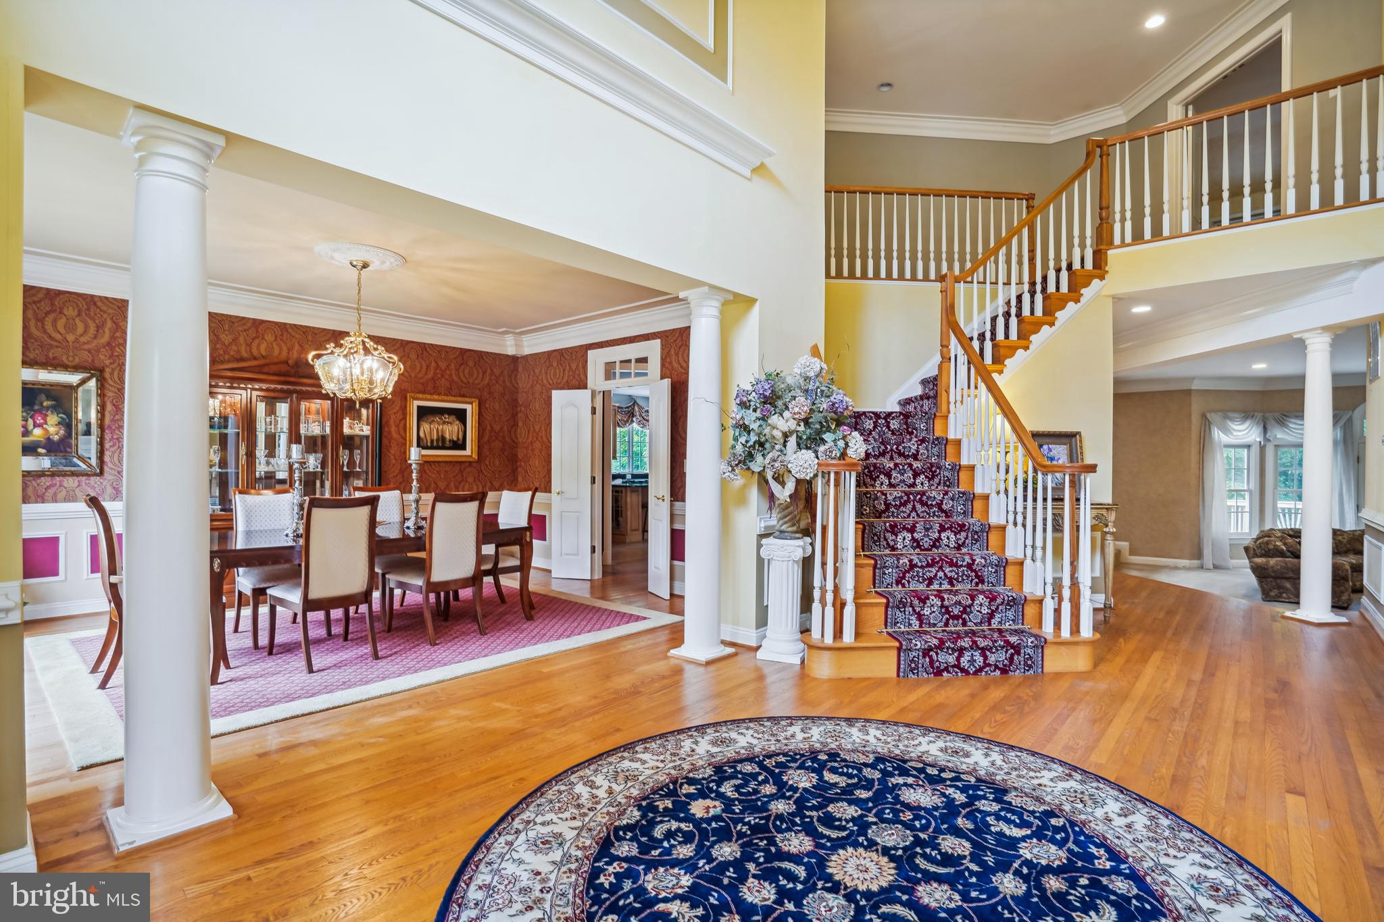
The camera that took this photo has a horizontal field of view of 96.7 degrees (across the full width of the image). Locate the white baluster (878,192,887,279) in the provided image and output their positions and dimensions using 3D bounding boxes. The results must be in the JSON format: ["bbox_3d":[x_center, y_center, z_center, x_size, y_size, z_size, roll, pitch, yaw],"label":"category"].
[{"bbox_3d":[1.874,-2.199,6.030,0.041,0.850,0.041,0,0,-6],"label":"white baluster"}]

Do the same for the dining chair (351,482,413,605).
[{"bbox_3d":[-2.439,0.737,5.043,0.660,1.060,0.500,1,1,41],"label":"dining chair"}]

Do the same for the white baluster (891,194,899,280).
[{"bbox_3d":[2.069,-2.294,6.261,0.038,0.870,0.038,0,1,-6],"label":"white baluster"}]

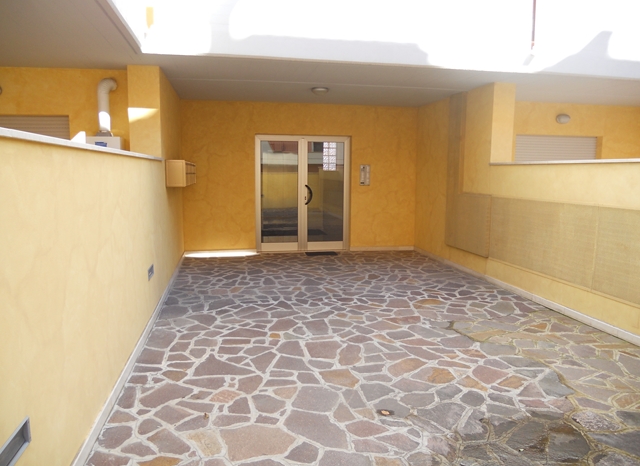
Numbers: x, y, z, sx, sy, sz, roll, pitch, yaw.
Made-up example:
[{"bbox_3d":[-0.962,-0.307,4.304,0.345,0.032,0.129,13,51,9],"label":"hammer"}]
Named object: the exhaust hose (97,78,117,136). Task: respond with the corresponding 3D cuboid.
[{"bbox_3d":[-2.633,-1.558,6.190,0.200,0.690,0.250,-1,7,-11],"label":"exhaust hose"}]

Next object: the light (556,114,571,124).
[{"bbox_3d":[4.412,-2.056,9.003,0.270,0.180,0.110,-1,7,-11],"label":"light"}]

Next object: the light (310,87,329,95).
[{"bbox_3d":[0.003,-2.149,7.626,0.275,0.095,0.275,-1,7,-11],"label":"light"}]

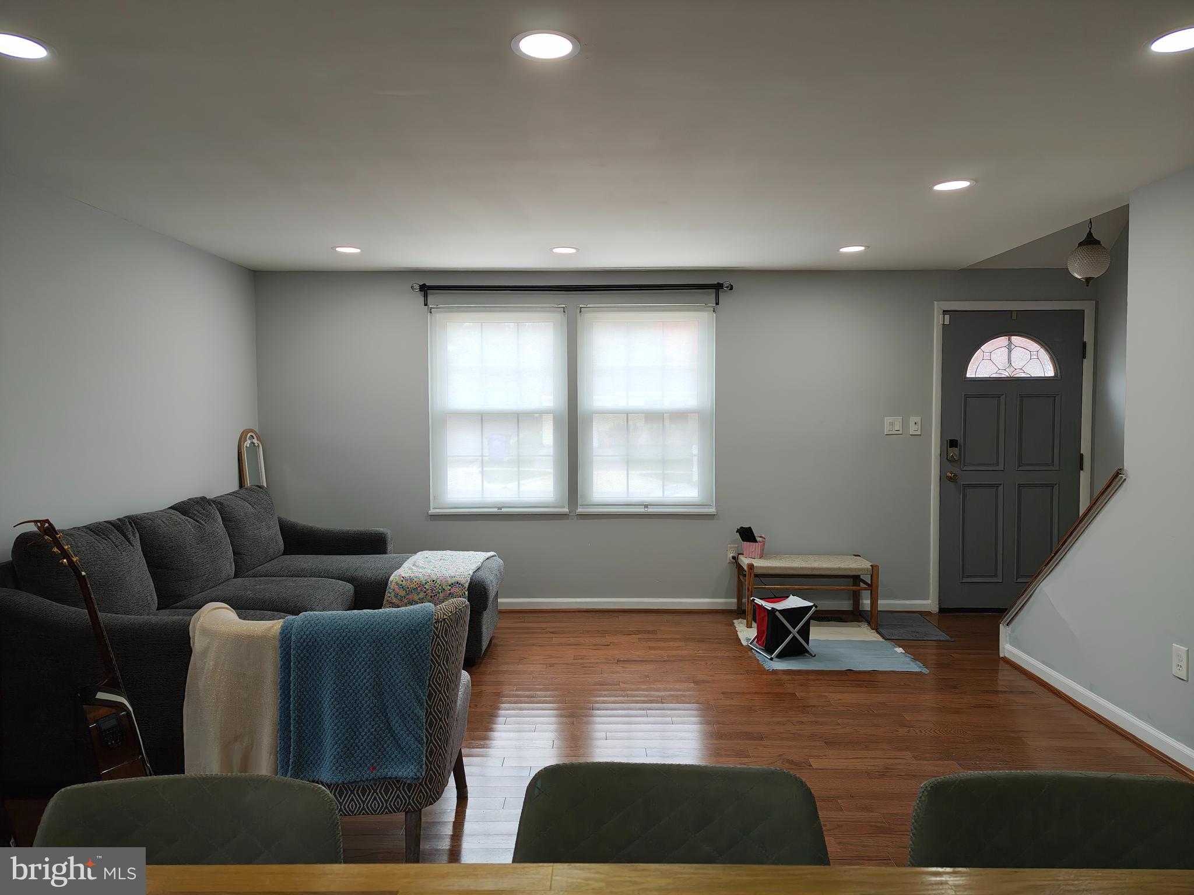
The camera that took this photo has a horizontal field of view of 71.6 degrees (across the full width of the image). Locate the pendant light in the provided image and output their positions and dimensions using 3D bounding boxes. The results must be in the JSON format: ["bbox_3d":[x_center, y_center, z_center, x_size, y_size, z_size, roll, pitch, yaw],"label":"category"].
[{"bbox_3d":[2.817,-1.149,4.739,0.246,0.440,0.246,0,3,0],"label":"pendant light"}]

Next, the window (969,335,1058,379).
[{"bbox_3d":[2.742,-0.600,5.475,0.605,0.292,0.040,0,3,0],"label":"window"}]

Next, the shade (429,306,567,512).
[{"bbox_3d":[-0.652,-0.249,5.460,0.918,1.360,0.100,0,3,0],"label":"shade"}]

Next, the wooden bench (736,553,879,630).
[{"bbox_3d":[1.325,0.906,5.249,0.810,0.400,0.420,0,3,0],"label":"wooden bench"}]

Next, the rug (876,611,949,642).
[{"bbox_3d":[1.934,1.117,5.218,0.382,0.010,0.687,0,3,0],"label":"rug"}]

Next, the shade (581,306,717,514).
[{"bbox_3d":[0.330,-0.251,5.474,0.901,1.356,0.060,0,3,0],"label":"shade"}]

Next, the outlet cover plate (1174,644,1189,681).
[{"bbox_3d":[2.181,0.802,3.090,0.008,0.116,0.073,0,3,0],"label":"outlet cover plate"}]

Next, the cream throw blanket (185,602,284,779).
[{"bbox_3d":[-1.015,0.662,2.330,0.255,0.480,0.230,0,3,0],"label":"cream throw blanket"}]

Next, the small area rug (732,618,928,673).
[{"bbox_3d":[1.295,1.123,4.764,0.820,0.012,1.030,0,3,0],"label":"small area rug"}]

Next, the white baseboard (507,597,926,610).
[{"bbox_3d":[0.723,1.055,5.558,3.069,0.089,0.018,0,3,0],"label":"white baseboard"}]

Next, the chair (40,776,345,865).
[{"bbox_3d":[-0.582,0.883,0.975,0.465,0.825,0.560,0,3,0],"label":"chair"}]

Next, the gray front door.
[{"bbox_3d":[2.764,0.087,5.513,0.938,2.009,0.055,0,3,0],"label":"gray front door"}]

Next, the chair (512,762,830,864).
[{"bbox_3d":[0.100,0.933,1.072,0.500,0.840,0.570,0,3,3],"label":"chair"}]

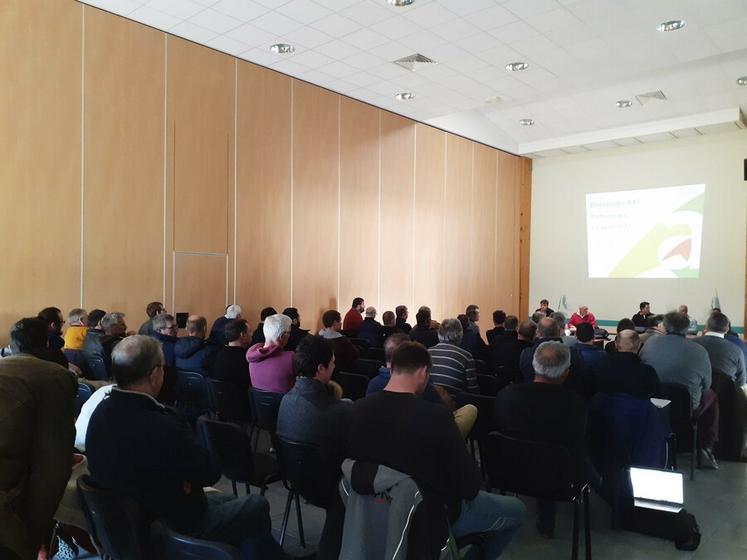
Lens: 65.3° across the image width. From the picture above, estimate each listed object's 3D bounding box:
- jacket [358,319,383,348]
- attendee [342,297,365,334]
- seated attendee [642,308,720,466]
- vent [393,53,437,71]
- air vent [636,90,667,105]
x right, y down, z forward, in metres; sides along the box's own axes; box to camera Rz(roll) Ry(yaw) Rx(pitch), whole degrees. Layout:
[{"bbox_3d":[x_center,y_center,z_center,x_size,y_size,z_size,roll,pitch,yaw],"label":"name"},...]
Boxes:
[{"bbox_3d":[-0.078,0.855,8.176,0.520,0.640,0.400,0,-1,42],"label":"jacket"},{"bbox_3d":[-0.176,0.937,9.495,0.800,1.299,0.520,0,0,-38],"label":"attendee"},{"bbox_3d":[2.597,0.941,4.900,0.580,1.355,0.850,0,0,38],"label":"seated attendee"},{"bbox_3d":[0.689,-3.621,9.662,0.580,0.060,0.580,0,-1,42],"label":"vent"},{"bbox_3d":[6.252,-4.107,13.101,0.580,0.040,0.580,1,-7,41],"label":"air vent"}]

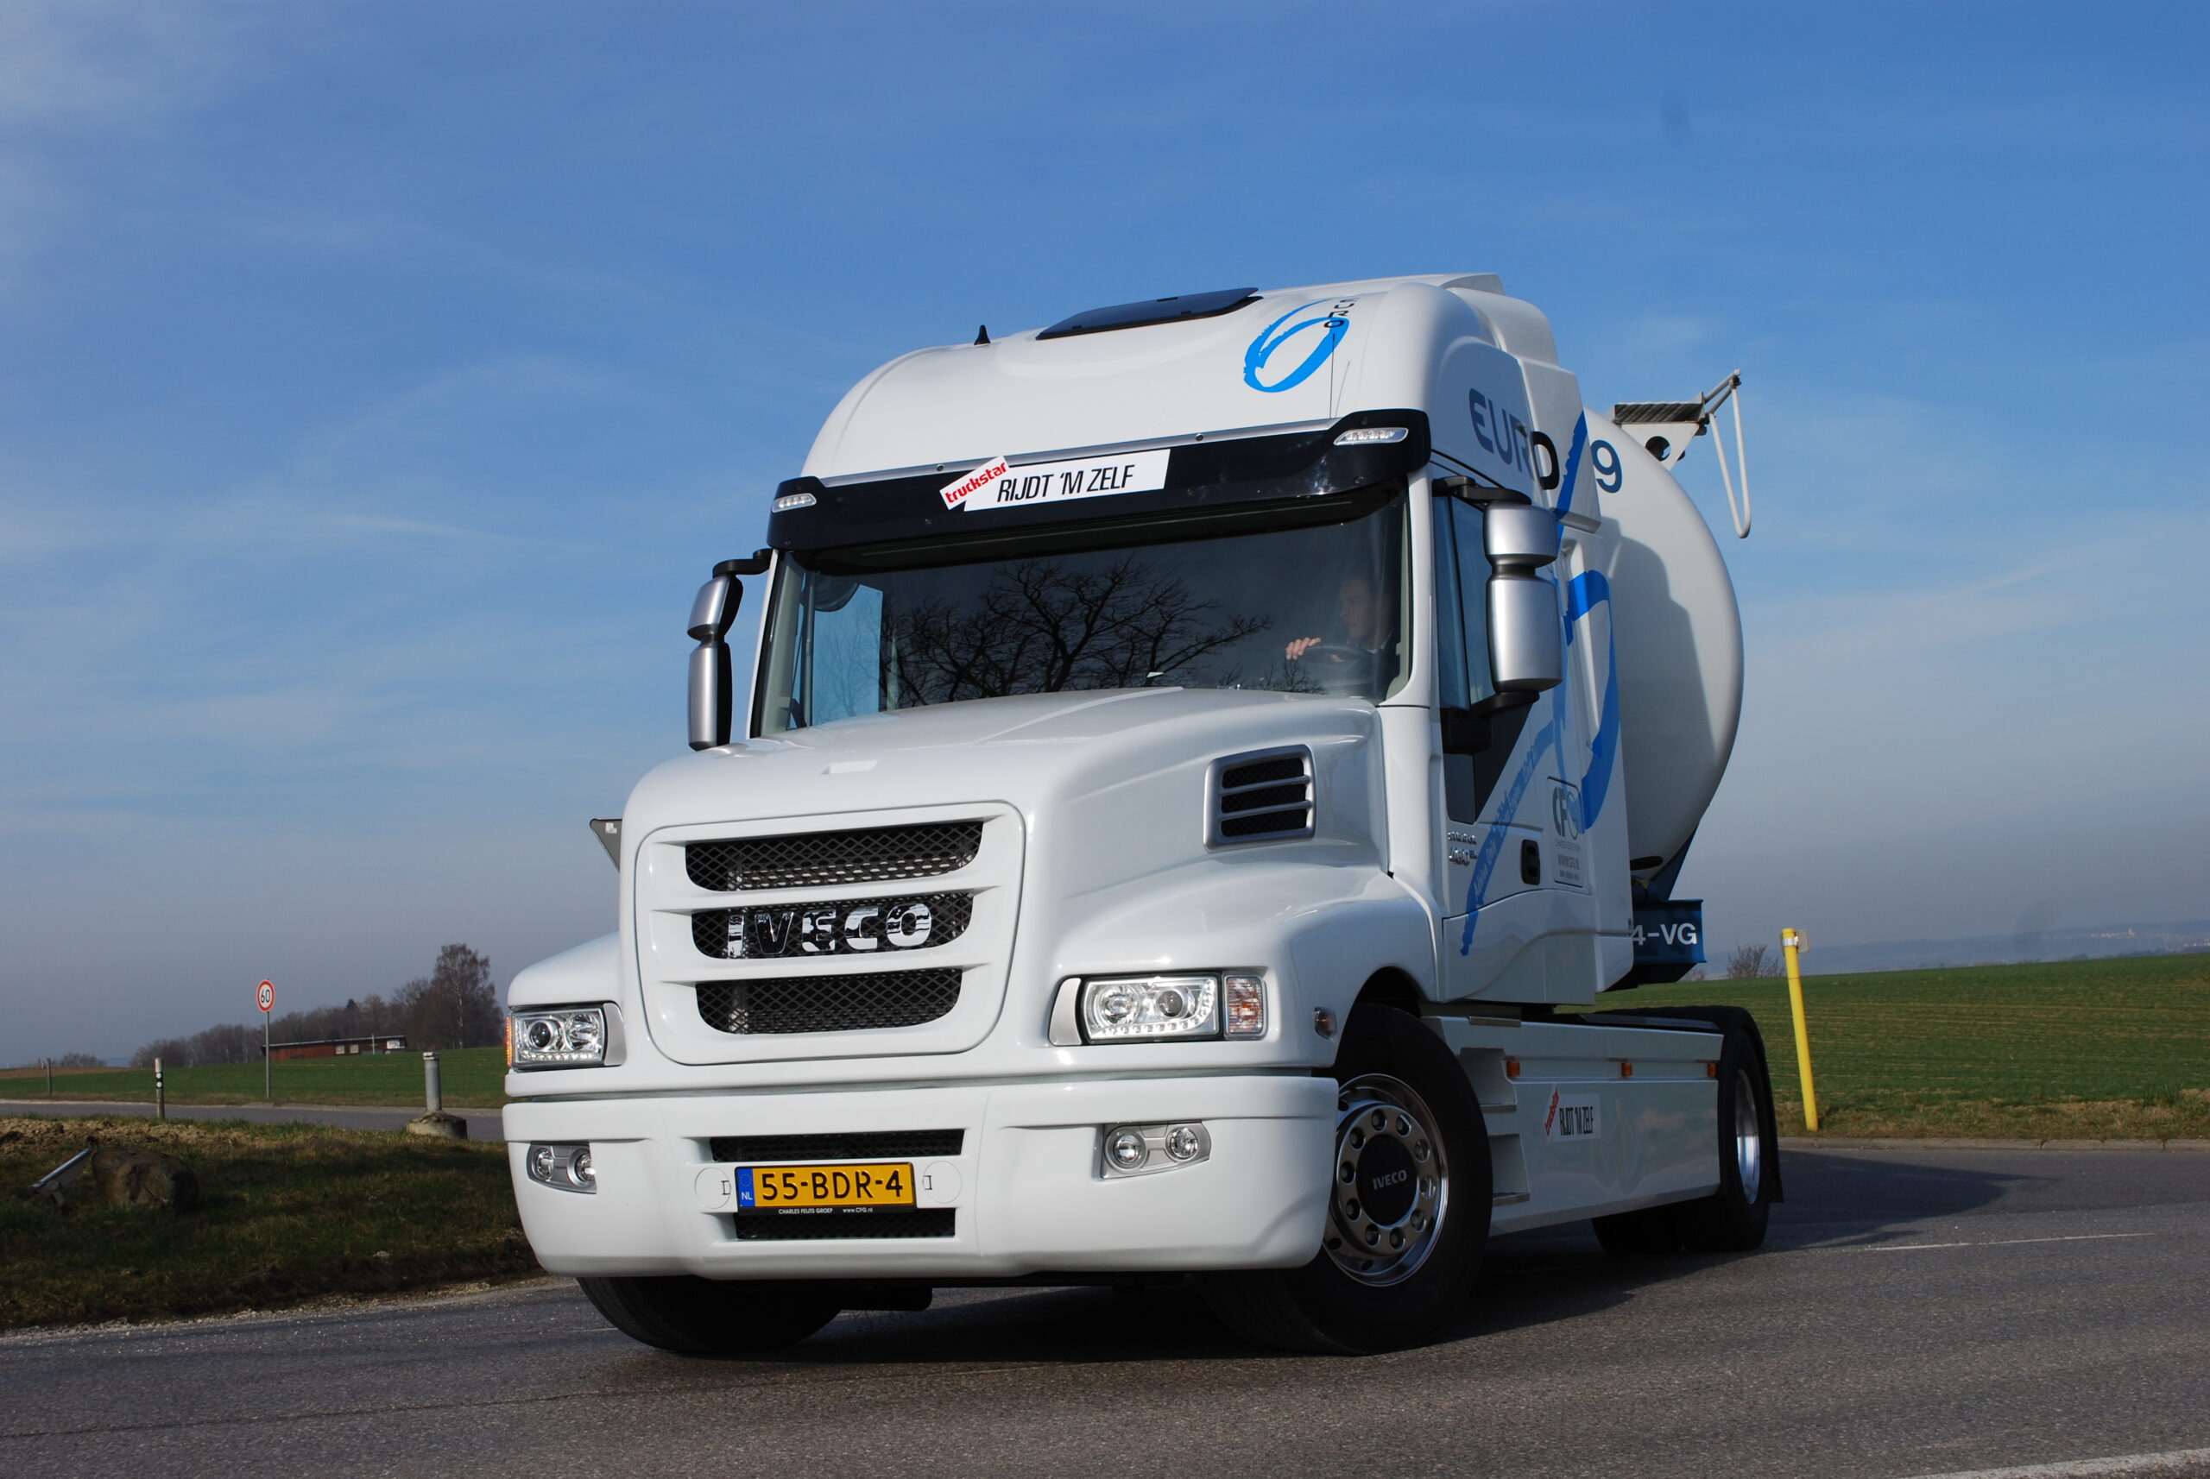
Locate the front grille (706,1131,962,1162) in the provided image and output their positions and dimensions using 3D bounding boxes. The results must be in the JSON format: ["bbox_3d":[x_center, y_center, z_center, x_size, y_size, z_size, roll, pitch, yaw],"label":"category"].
[{"bbox_3d":[-0.710,1.083,7.841,0.760,0.072,0.050,-5,-8,22],"label":"front grille"}]

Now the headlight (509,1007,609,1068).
[{"bbox_3d":[-1.539,0.842,8.275,0.440,0.172,0.160,-7,-9,32],"label":"headlight"}]

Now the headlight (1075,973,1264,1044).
[{"bbox_3d":[0.170,0.688,7.558,0.460,0.172,0.170,-4,-8,15],"label":"headlight"}]

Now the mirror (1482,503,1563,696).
[{"bbox_3d":[1.295,-0.434,9.161,0.235,0.575,0.180,-4,-8,18],"label":"mirror"}]

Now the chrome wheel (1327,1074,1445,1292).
[{"bbox_3d":[0.725,1.252,8.370,0.595,0.595,0.190,5,-10,-44],"label":"chrome wheel"}]

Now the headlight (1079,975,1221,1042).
[{"bbox_3d":[0.123,0.690,7.562,0.345,0.172,0.150,-4,-8,18],"label":"headlight"}]

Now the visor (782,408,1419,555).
[{"bbox_3d":[-0.101,-0.824,9.783,2.360,0.305,0.300,-5,-8,22],"label":"visor"}]

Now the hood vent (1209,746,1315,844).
[{"bbox_3d":[0.473,0.177,8.716,0.420,0.285,0.070,-2,-5,-43],"label":"hood vent"}]

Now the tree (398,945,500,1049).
[{"bbox_3d":[-66.721,26.327,300.000,10.359,10.886,9.833,-1,-6,-13],"label":"tree"}]

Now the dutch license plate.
[{"bbox_3d":[-0.732,1.170,7.716,0.520,0.112,0.020,-5,-8,23],"label":"dutch license plate"}]

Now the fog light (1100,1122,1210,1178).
[{"bbox_3d":[0.127,1.052,7.564,0.290,0.150,0.110,-3,-7,10],"label":"fog light"}]

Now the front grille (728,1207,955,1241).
[{"bbox_3d":[-0.693,1.289,7.839,0.655,0.078,0.050,-5,-8,22],"label":"front grille"}]

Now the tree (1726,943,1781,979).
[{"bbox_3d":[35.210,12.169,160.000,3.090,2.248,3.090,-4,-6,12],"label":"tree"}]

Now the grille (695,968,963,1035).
[{"bbox_3d":[-0.734,0.706,7.861,0.800,0.155,0.080,-5,-8,22],"label":"grille"}]

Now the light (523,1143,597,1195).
[{"bbox_3d":[-1.499,1.192,8.191,0.265,0.138,0.100,-6,-8,30],"label":"light"}]

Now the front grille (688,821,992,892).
[{"bbox_3d":[-0.727,0.325,7.961,0.905,0.155,0.090,-5,-8,22],"label":"front grille"}]

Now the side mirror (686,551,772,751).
[{"bbox_3d":[-1.313,-0.310,10.268,0.270,0.640,0.160,-6,-9,31],"label":"side mirror"}]

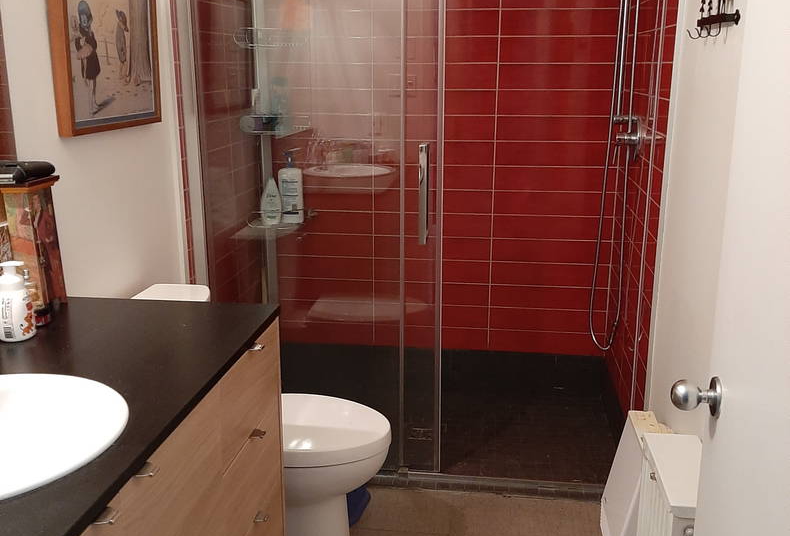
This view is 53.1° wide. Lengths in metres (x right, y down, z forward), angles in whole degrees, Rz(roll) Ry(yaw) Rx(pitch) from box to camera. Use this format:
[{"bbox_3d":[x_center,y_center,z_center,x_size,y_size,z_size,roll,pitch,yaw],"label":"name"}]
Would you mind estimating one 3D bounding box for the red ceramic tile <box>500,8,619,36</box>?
[{"bbox_3d":[0.659,-0.957,3.091,0.500,0.100,0.009,2,16,6],"label":"red ceramic tile"}]

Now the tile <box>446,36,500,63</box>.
[{"bbox_3d":[0.162,-0.874,3.176,0.505,0.100,0.010,2,16,7],"label":"tile"}]

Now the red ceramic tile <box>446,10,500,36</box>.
[{"bbox_3d":[0.159,-0.972,3.141,0.500,0.100,0.009,2,16,6],"label":"red ceramic tile"}]

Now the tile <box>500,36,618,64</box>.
[{"bbox_3d":[0.659,-0.859,3.119,0.500,0.100,0.009,2,16,6],"label":"tile"}]

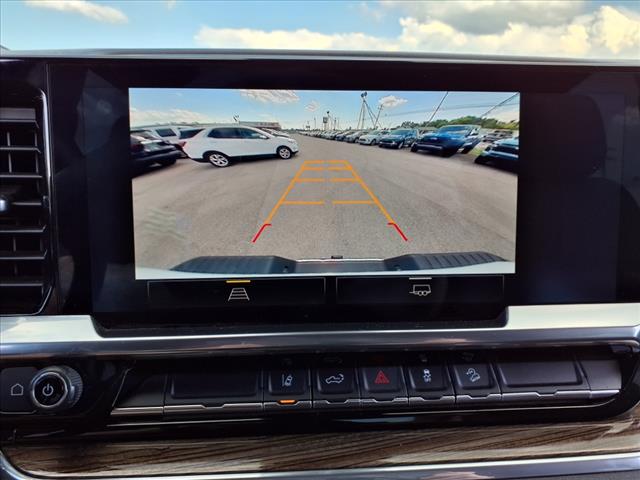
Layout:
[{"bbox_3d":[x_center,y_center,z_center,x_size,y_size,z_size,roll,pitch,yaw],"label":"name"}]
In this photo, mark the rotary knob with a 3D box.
[{"bbox_3d":[-0.149,0.084,0.281,0.025,0.025,0.014,-1,-9,-4],"label":"rotary knob"}]

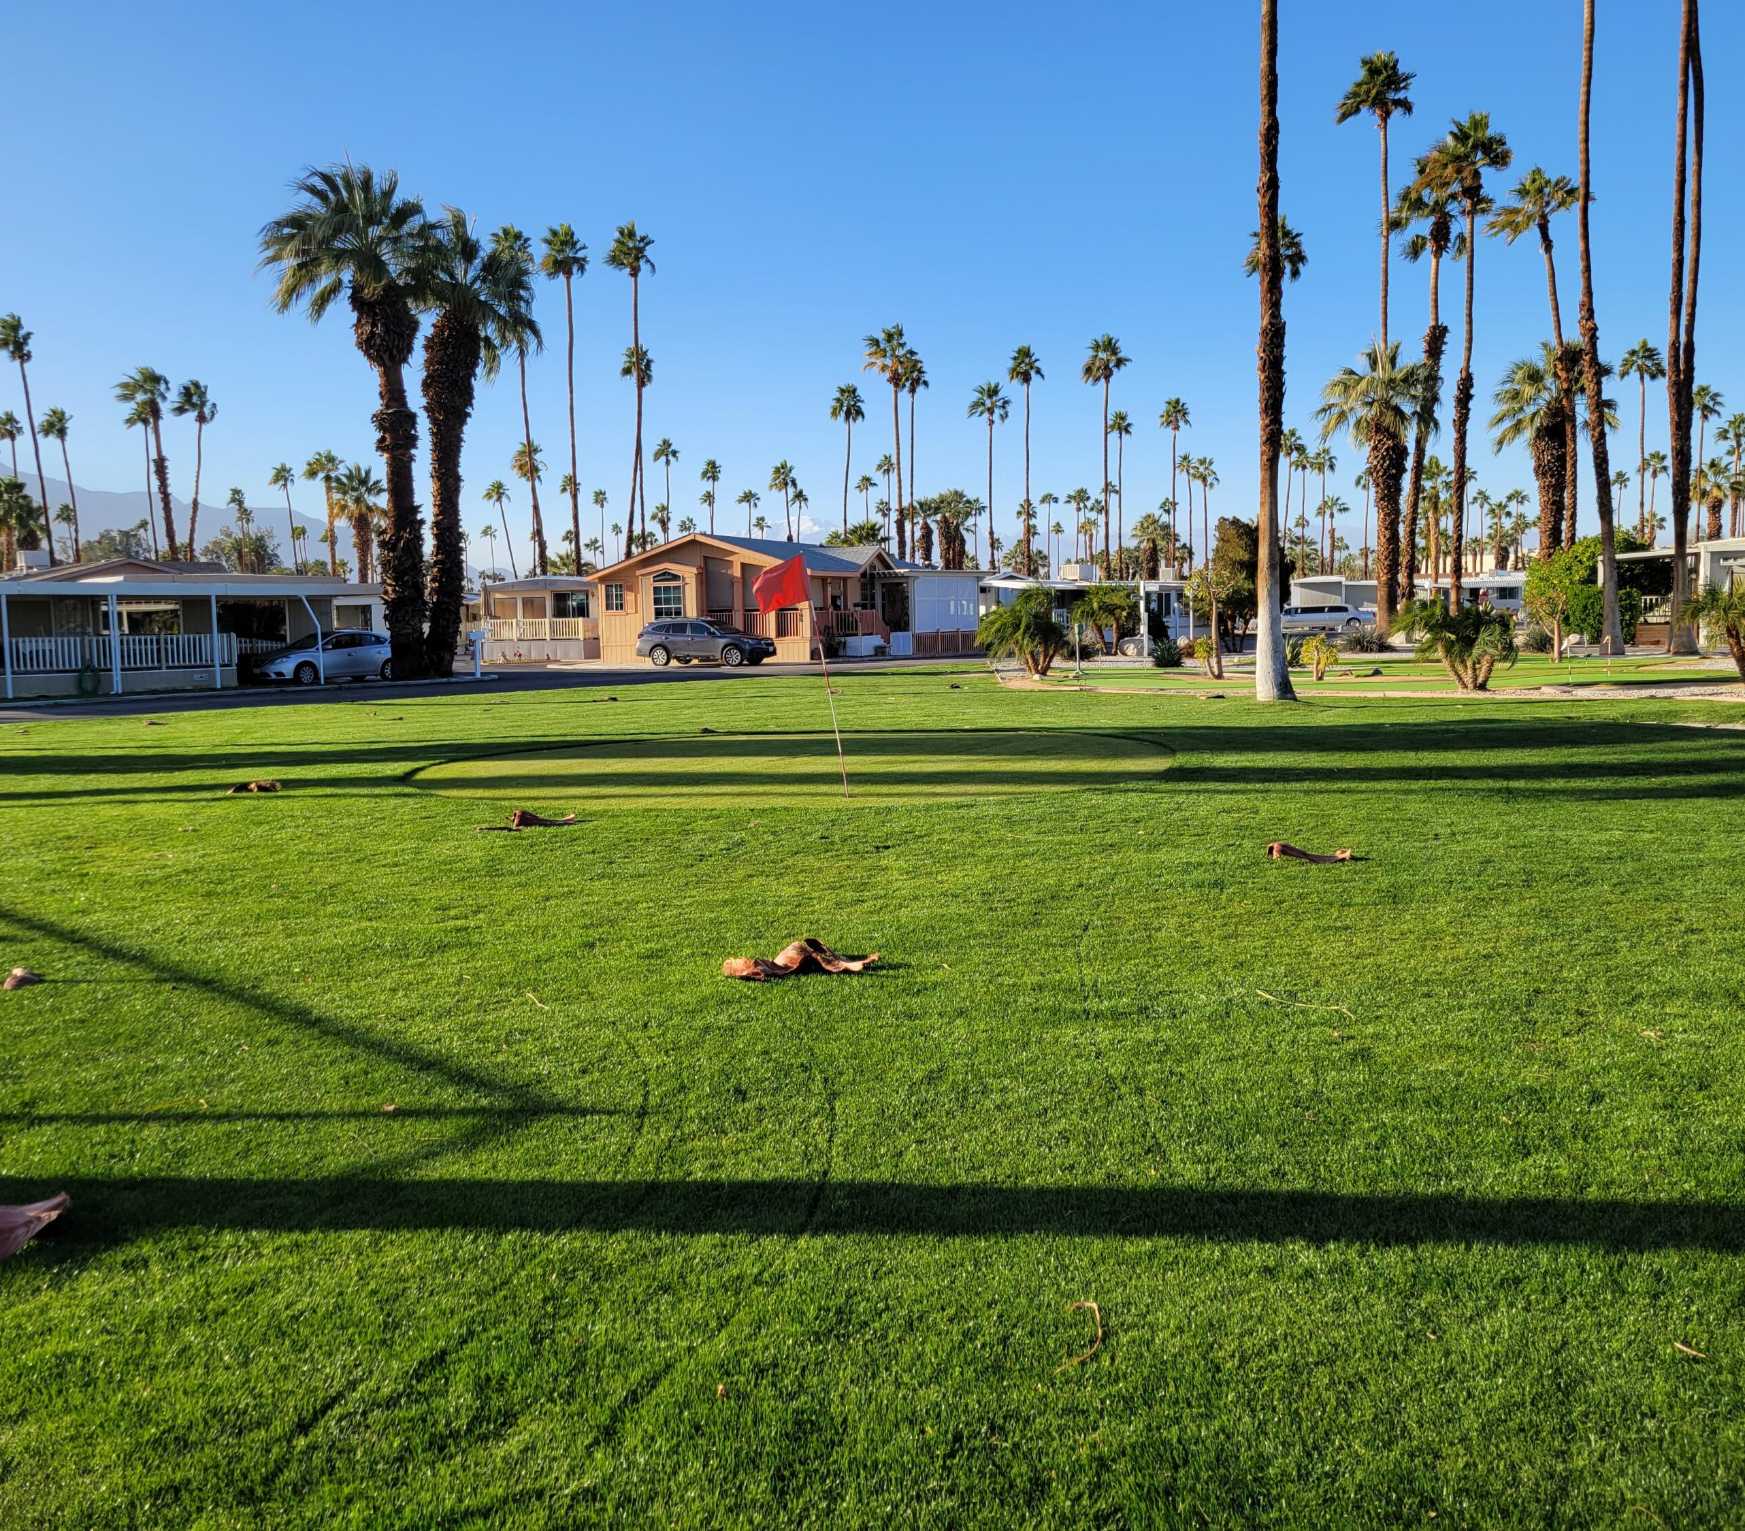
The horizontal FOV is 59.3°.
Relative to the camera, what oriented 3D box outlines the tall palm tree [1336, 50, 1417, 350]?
[{"bbox_3d":[20.193,-16.520,61.702,3.200,23.586,3.200,-1,5,0],"label":"tall palm tree"}]

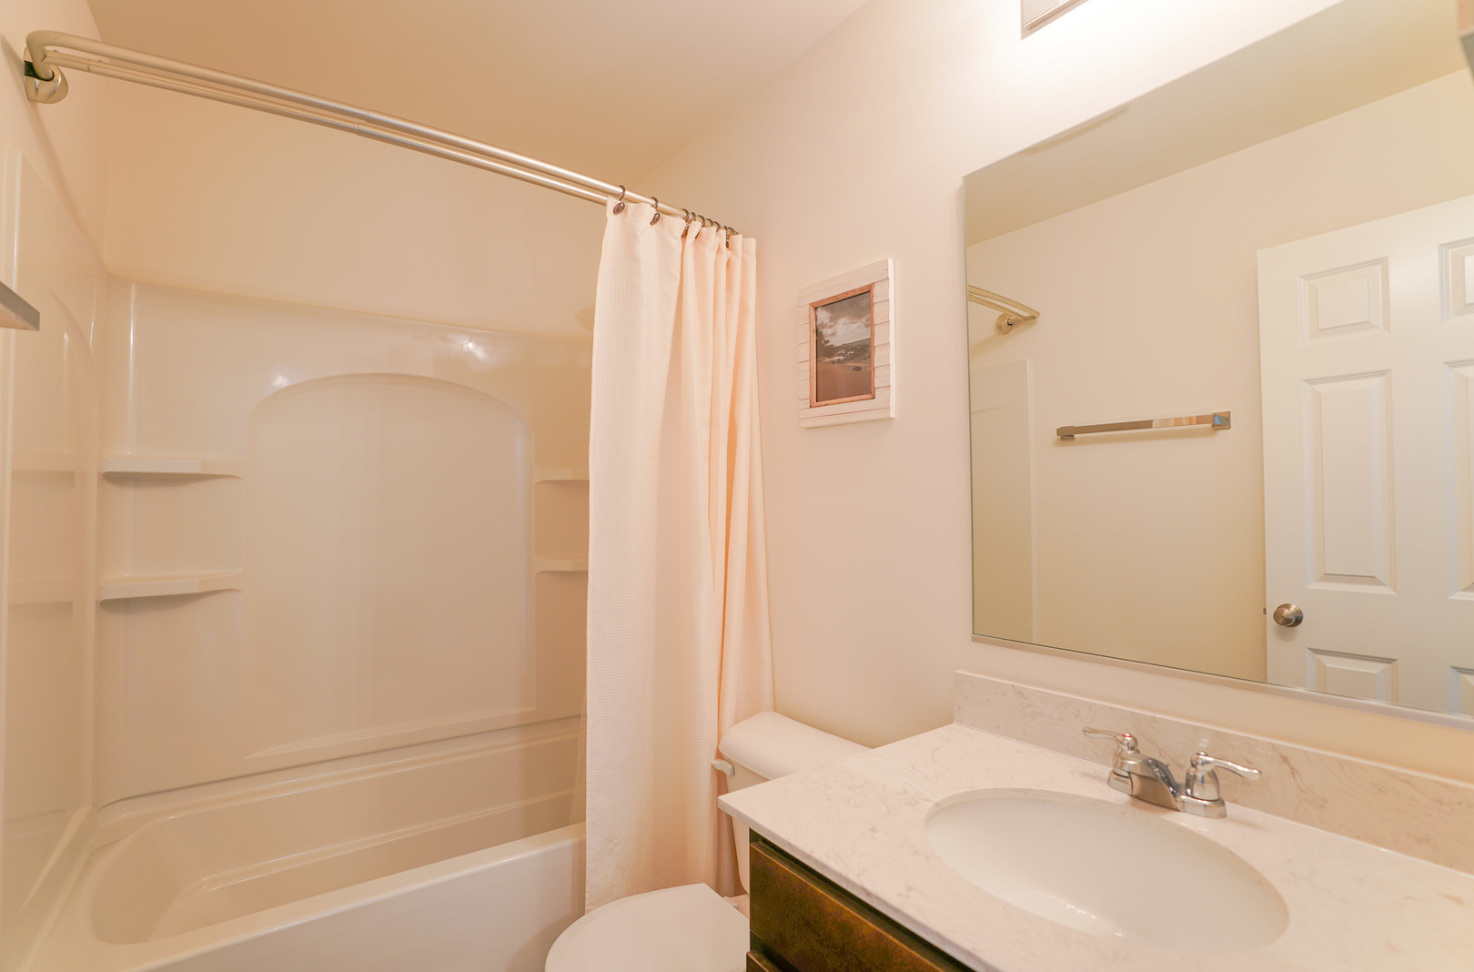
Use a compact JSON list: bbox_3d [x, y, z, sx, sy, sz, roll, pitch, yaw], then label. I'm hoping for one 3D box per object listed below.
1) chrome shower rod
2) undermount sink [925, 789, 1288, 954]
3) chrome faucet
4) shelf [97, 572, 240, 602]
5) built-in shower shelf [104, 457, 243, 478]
[{"bbox_3d":[-0.563,-0.693,1.480,1.440,0.090,0.250,2,-3,-37],"label":"chrome shower rod"},{"bbox_3d":[0.433,0.526,0.808,0.365,0.150,0.400,2,-3,-37],"label":"undermount sink"},{"bbox_3d":[0.579,0.410,0.915,0.150,0.090,0.225,2,-3,-37],"label":"chrome faucet"},{"bbox_3d":[-1.457,0.255,1.705,0.275,0.044,0.115,2,-3,-37],"label":"shelf"},{"bbox_3d":[-1.457,-0.050,1.717,0.275,0.042,0.115,2,-3,-37],"label":"built-in shower shelf"}]

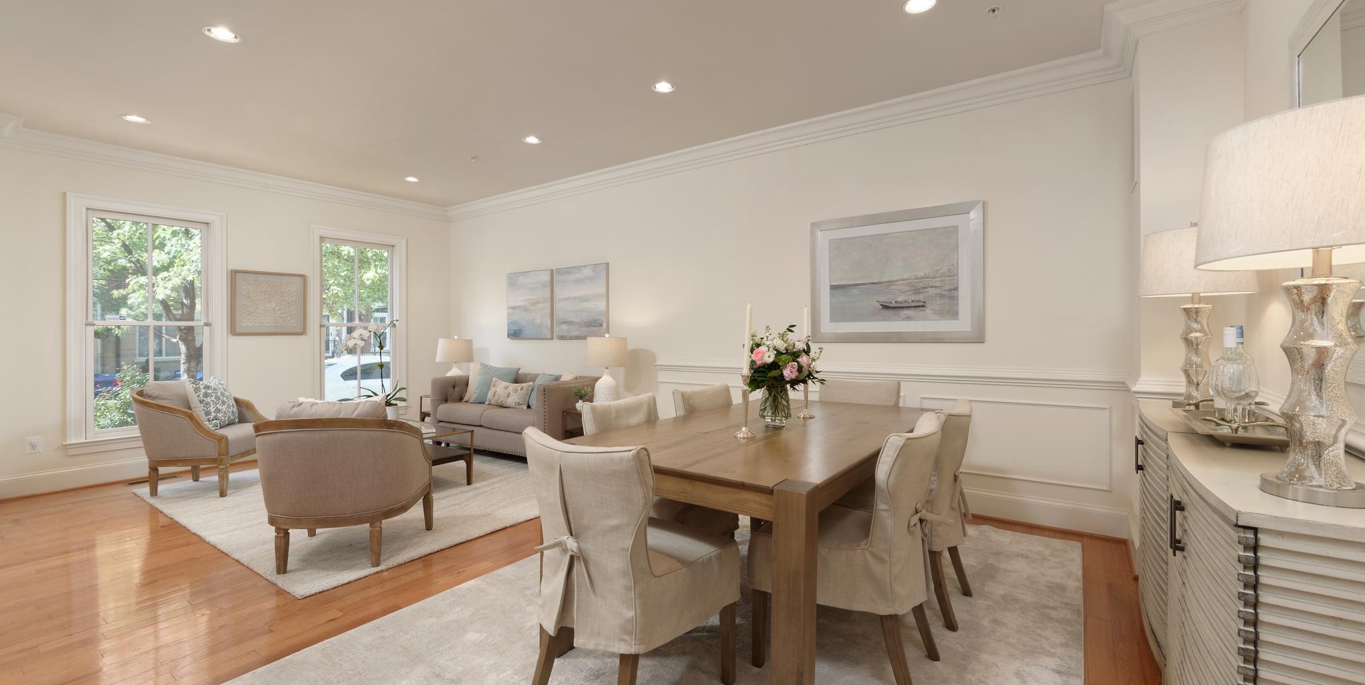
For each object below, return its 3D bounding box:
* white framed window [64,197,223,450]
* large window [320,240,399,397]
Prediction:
[{"bbox_3d":[-4.350,-0.139,4.366,0.120,1.970,0.970,0,1,39],"label":"white framed window"},{"bbox_3d":[-3.527,-0.190,5.817,0.100,1.820,0.780,0,2,35],"label":"large window"}]

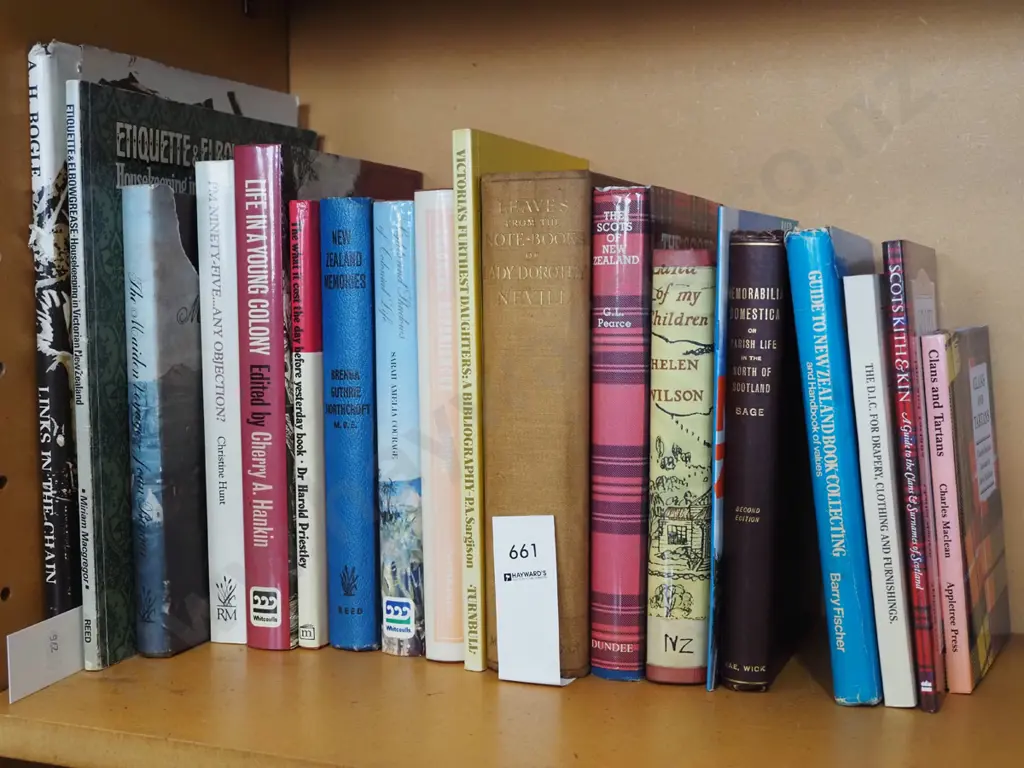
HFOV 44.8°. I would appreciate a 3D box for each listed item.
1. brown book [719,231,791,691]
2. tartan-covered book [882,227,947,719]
[{"bbox_3d":[0.133,0.031,0.615,0.024,0.204,0.137,2,5,22],"label":"brown book"},{"bbox_3d":[0.196,0.035,0.586,0.010,0.200,0.131,-4,2,25],"label":"tartan-covered book"}]

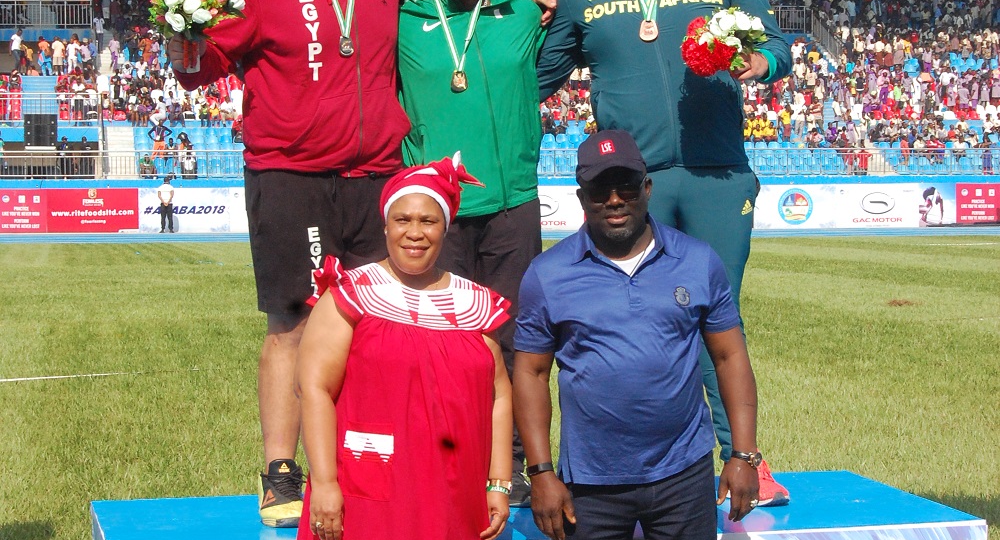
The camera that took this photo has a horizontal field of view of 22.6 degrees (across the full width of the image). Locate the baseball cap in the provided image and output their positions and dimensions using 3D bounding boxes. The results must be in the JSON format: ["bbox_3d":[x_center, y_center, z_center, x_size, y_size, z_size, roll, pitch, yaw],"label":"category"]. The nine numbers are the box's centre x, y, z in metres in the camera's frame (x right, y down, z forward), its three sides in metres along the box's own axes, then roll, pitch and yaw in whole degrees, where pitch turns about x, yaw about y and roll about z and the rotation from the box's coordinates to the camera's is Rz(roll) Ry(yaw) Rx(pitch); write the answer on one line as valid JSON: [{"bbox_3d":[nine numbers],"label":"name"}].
[{"bbox_3d":[0.300,-0.306,6.730,0.185,0.140,0.260,-4,2,6],"label":"baseball cap"}]

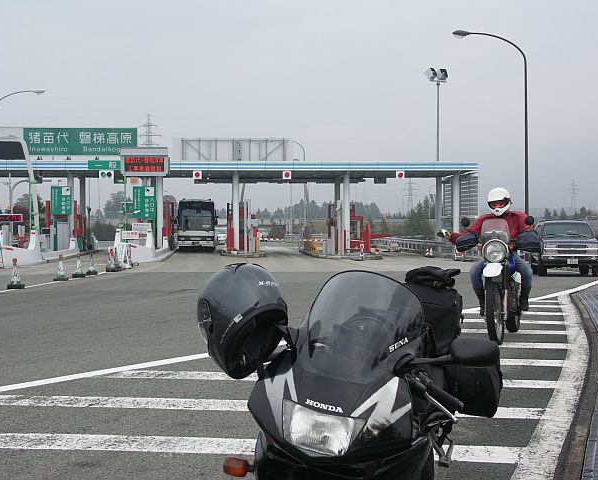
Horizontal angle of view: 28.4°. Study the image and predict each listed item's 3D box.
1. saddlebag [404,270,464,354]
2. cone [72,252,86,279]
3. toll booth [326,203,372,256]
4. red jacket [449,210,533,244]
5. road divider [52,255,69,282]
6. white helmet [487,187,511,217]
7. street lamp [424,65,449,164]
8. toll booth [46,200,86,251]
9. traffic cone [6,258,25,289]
[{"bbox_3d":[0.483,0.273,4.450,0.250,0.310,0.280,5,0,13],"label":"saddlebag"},{"bbox_3d":[-6.337,0.726,34.100,0.400,0.705,0.400,0,0,-6],"label":"cone"},{"bbox_3d":[2.925,-0.587,69.500,2.200,2.950,2.600,0,0,-5],"label":"toll booth"},{"bbox_3d":[2.128,-0.039,13.050,0.900,0.560,0.500,0,0,14],"label":"red jacket"},{"bbox_3d":[-6.425,0.748,32.000,0.400,0.700,0.400,0,0,-6],"label":"road divider"},{"bbox_3d":[2.207,-0.416,13.050,0.250,0.290,0.340,0,0,18],"label":"white helmet"},{"bbox_3d":[9.473,-5.578,82.000,1.100,12.600,1.300,0,1,-37],"label":"street lamp"},{"bbox_3d":[-13.303,-0.742,67.500,2.100,2.950,2.600,0,0,-5],"label":"toll booth"},{"bbox_3d":[-6.608,0.786,27.600,0.410,0.705,0.410,0,0,-6],"label":"traffic cone"}]

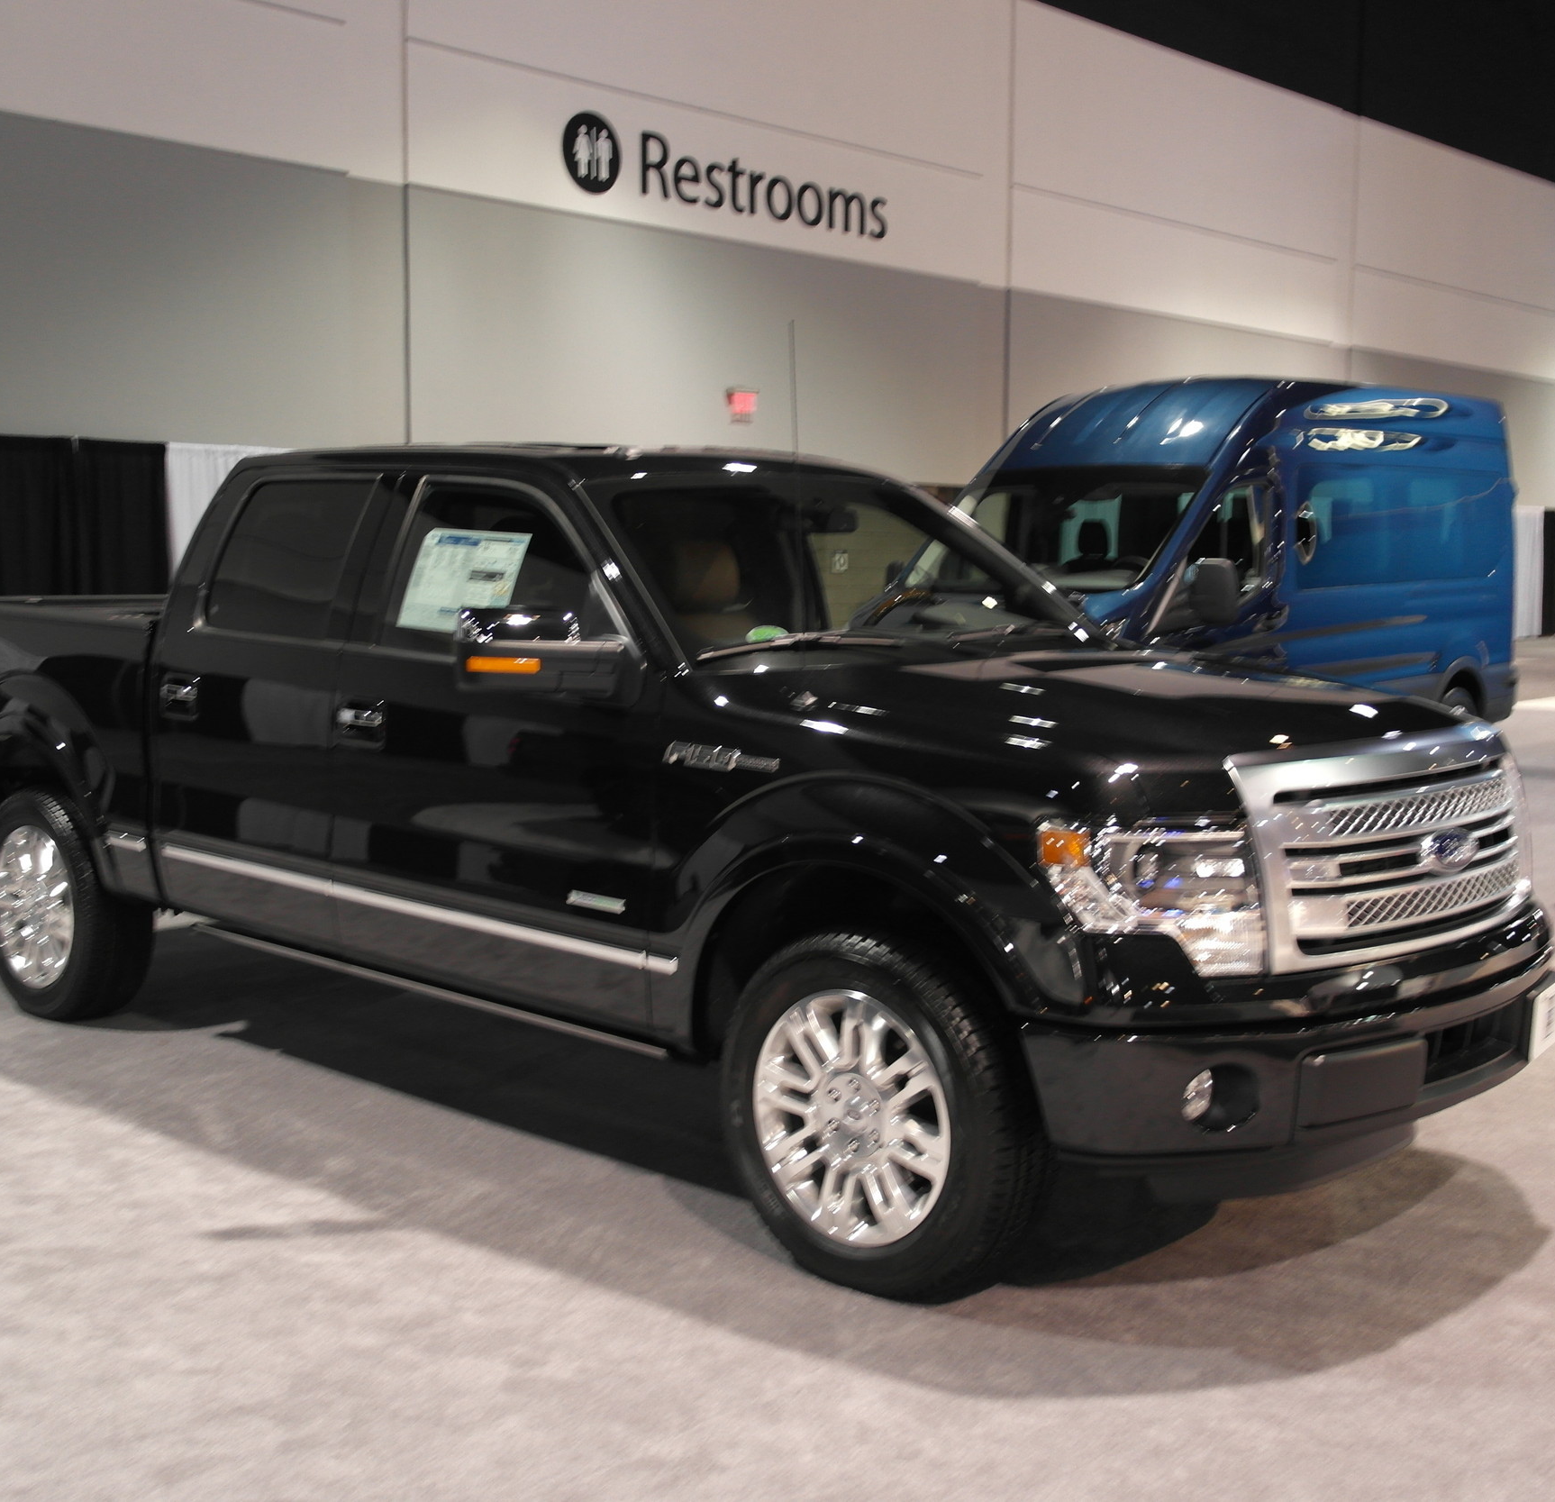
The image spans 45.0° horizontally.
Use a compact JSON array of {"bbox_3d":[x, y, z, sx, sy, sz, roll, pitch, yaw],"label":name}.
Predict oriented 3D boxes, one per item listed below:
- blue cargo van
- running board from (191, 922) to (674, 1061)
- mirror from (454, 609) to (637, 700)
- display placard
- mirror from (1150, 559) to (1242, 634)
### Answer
[{"bbox_3d":[2.752,-1.056,12.367,2.120,2.750,5.900,6,8,43],"label":"blue cargo van"},{"bbox_3d":[-1.010,0.629,5.212,2.150,0.055,0.150,7,9,42],"label":"running board"},{"bbox_3d":[-0.531,-0.219,4.303,0.250,0.210,0.310,5,8,42],"label":"mirror"},{"bbox_3d":[-0.820,-0.441,4.899,0.440,0.282,0.010,9,-8,42],"label":"display placard"},{"bbox_3d":[2.310,-0.850,10.311,0.330,0.420,0.240,6,8,43],"label":"mirror"}]

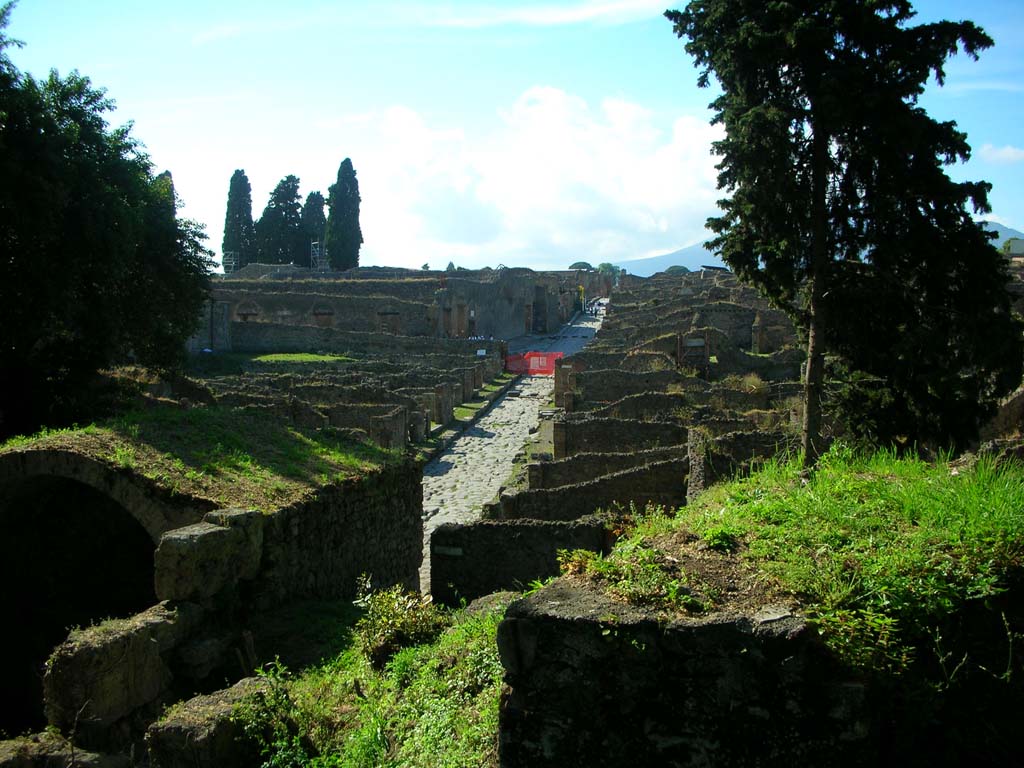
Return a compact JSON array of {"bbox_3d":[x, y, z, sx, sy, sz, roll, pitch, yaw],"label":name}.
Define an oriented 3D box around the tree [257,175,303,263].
[{"bbox_3d":[-36.900,-25.439,164.329,7.301,15.397,7.301,-1,6,-12],"label":"tree"}]

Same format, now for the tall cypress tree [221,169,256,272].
[{"bbox_3d":[-43.136,-25.669,163.303,5.678,16.390,5.678,-1,6,-15],"label":"tall cypress tree"}]

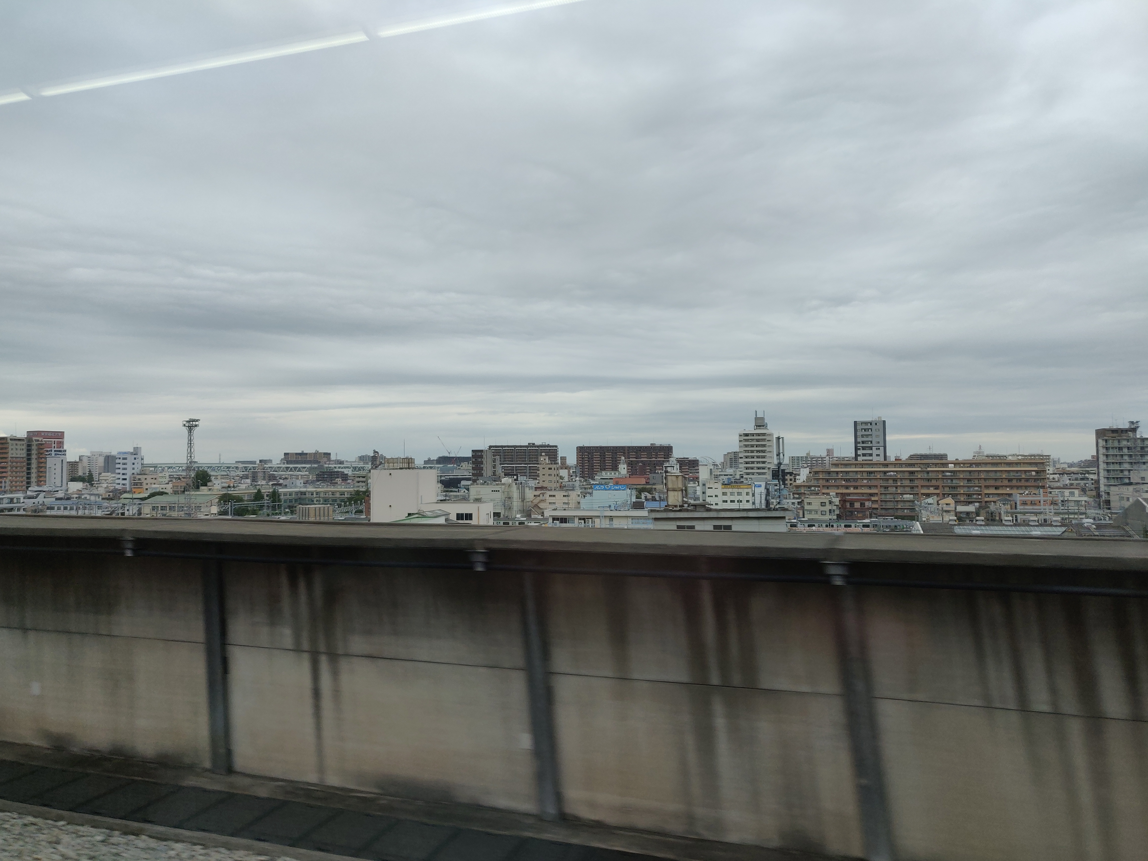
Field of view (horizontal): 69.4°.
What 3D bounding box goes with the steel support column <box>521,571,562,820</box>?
[{"bbox_3d":[-0.253,2.043,6.500,0.155,1.940,0.135,-1,-3,18],"label":"steel support column"}]

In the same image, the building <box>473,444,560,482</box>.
[{"bbox_3d":[-61.362,34.381,866.000,91.000,39.000,19.000,0,-3,-2],"label":"building"}]

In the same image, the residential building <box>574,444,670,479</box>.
[{"bbox_3d":[54.825,36.097,897.000,103.000,39.500,15.000,0,-3,-2],"label":"residential building"}]

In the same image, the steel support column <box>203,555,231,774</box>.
[{"bbox_3d":[-3.212,2.078,7.460,0.155,1.940,0.135,-1,-3,18],"label":"steel support column"}]

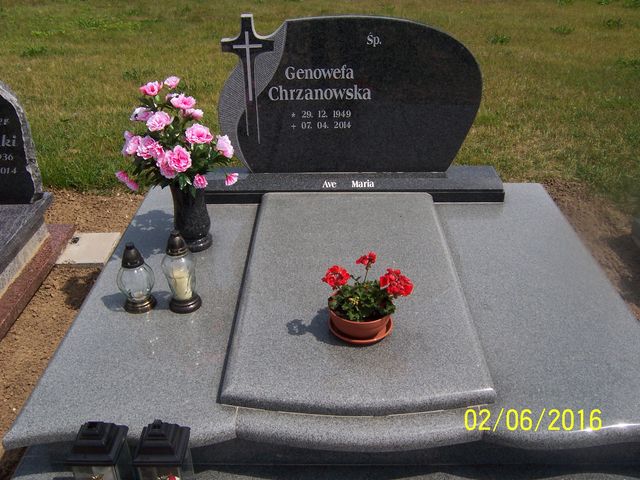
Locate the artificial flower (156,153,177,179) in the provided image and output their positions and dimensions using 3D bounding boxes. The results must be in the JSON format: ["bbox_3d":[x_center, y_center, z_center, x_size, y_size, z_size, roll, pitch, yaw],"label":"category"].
[{"bbox_3d":[-0.480,-0.233,1.909,0.072,0.078,0.055,6,31,10],"label":"artificial flower"}]

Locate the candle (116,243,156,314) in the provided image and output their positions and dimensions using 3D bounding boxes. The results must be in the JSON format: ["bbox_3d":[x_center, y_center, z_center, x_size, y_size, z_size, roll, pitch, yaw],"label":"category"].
[{"bbox_3d":[-0.588,0.109,1.940,0.125,0.232,0.125,0,31,1],"label":"candle"}]

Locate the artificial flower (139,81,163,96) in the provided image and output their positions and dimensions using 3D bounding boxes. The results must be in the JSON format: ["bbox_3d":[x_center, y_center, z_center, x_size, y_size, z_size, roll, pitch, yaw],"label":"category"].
[{"bbox_3d":[-0.519,-0.464,1.867,0.075,0.055,0.055,0,0,0],"label":"artificial flower"}]

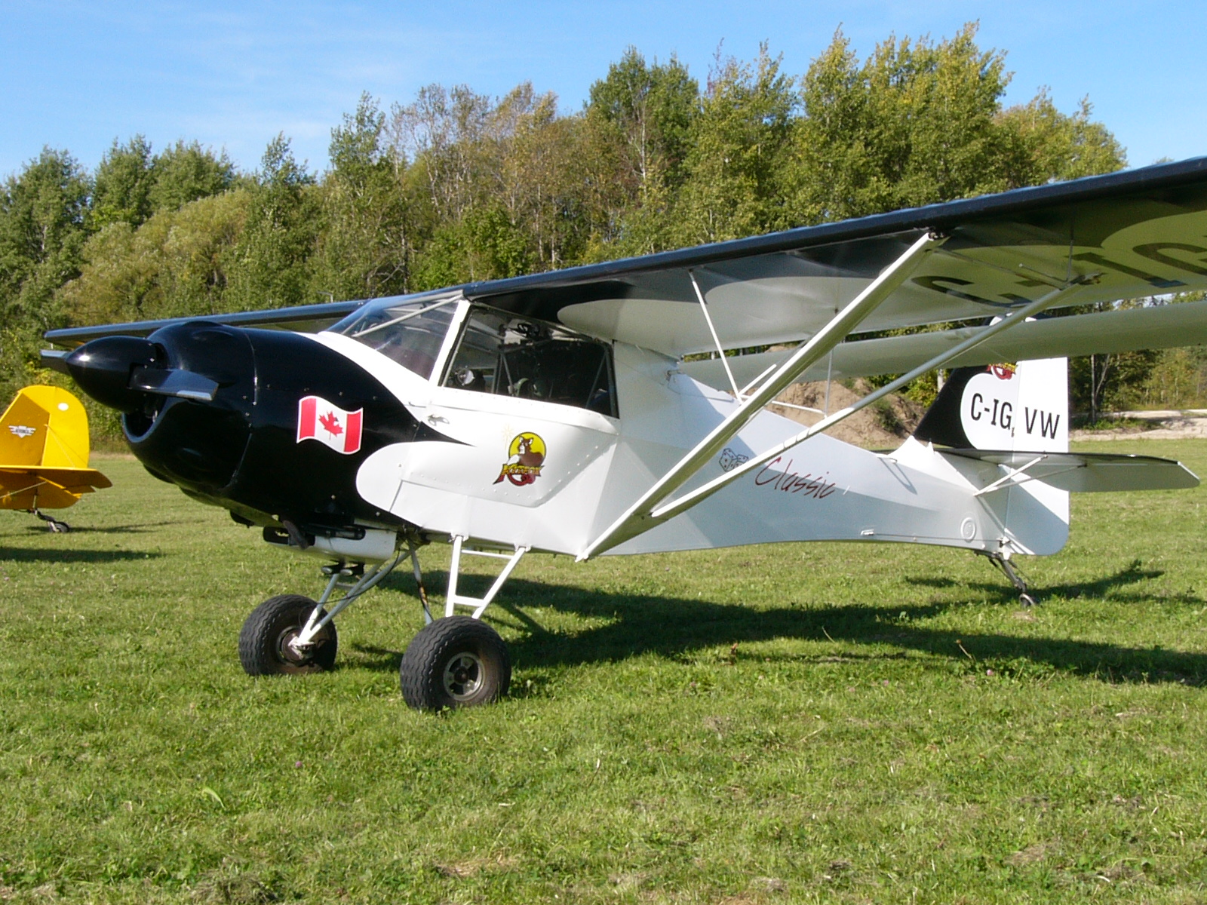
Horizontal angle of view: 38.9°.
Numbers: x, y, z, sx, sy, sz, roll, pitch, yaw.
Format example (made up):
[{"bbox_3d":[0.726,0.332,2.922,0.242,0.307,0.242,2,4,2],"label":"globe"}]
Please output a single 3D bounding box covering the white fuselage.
[{"bbox_3d":[0.665,-0.084,7.959,4.630,1.160,1.040,4,-2,-35],"label":"white fuselage"}]

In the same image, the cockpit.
[{"bbox_3d":[-0.654,-0.406,7.016,1.150,0.460,1.020,5,-3,-35],"label":"cockpit"}]

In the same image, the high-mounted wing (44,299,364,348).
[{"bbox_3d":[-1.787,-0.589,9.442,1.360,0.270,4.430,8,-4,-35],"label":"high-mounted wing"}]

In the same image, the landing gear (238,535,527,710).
[{"bbox_3d":[-0.817,0.652,6.912,0.730,0.710,1.540,-2,2,-35],"label":"landing gear"}]

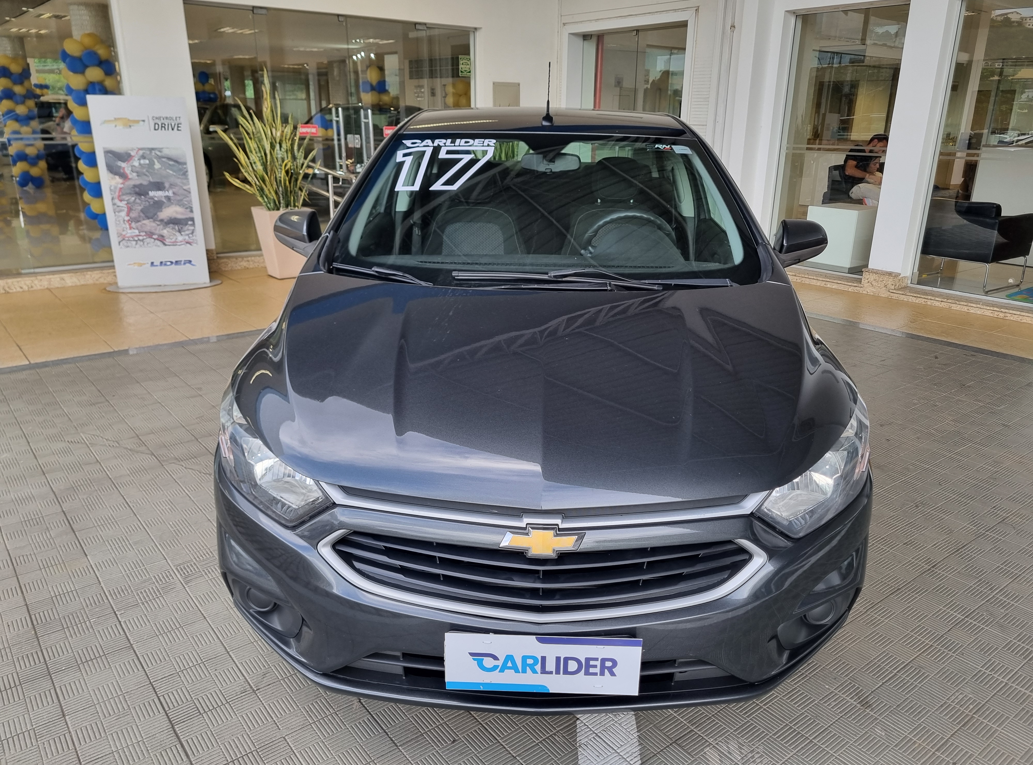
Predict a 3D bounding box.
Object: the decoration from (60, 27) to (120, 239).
[{"bbox_3d":[-4.521,-2.716,8.547,0.570,2.030,0.570,0,19,0],"label":"decoration"}]

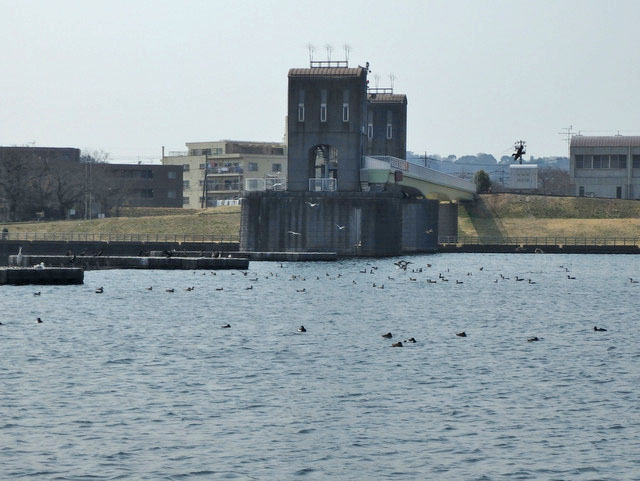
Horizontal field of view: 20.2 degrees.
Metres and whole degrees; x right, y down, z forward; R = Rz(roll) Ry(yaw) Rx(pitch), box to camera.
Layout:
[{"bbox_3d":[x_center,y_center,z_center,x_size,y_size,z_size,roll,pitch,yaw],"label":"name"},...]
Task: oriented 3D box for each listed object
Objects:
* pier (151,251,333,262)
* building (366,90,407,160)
[{"bbox_3d":[-6.521,1.397,151.000,16.200,0.750,2.000,0,0,-21],"label":"pier"},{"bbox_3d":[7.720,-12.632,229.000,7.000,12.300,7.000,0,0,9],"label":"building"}]

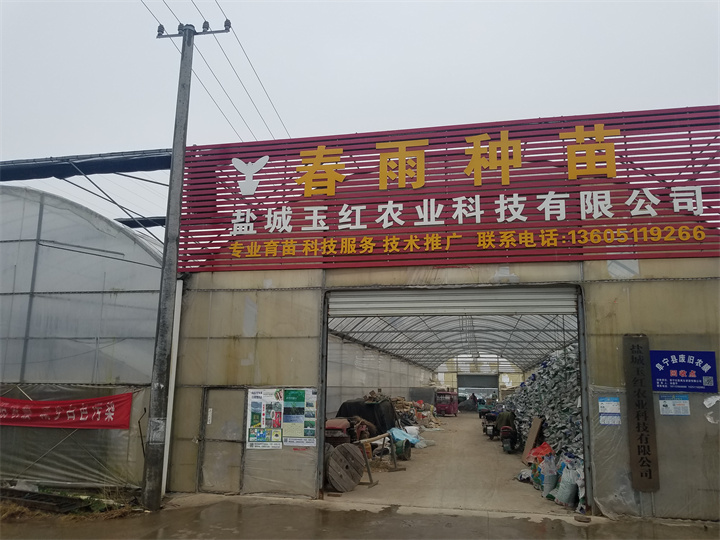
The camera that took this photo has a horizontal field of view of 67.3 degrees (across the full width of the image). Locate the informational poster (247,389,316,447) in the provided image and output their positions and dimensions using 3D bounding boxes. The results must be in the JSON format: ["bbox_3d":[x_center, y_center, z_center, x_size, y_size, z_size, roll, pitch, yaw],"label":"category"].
[{"bbox_3d":[-1.198,2.285,8.305,1.140,0.910,0.015,-1,-12,12],"label":"informational poster"}]

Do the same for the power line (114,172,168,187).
[{"bbox_3d":[-4.037,-1.671,9.969,1.297,0.030,0.030,15,-8,15],"label":"power line"}]

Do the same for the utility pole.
[{"bbox_3d":[-2.658,-0.407,7.928,1.246,7.327,0.250,-2,-13,8],"label":"utility pole"}]

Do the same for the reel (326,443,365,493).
[{"bbox_3d":[-0.343,3.175,8.782,0.740,0.740,0.460,12,-16,-40],"label":"reel"}]

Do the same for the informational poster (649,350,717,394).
[{"bbox_3d":[4.387,1.376,7.312,0.790,0.535,0.015,-1,-12,12],"label":"informational poster"}]

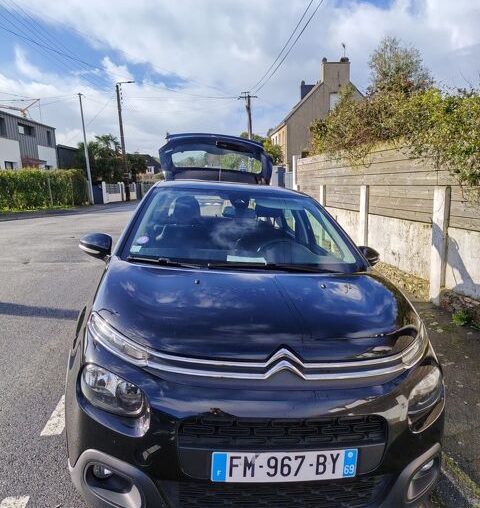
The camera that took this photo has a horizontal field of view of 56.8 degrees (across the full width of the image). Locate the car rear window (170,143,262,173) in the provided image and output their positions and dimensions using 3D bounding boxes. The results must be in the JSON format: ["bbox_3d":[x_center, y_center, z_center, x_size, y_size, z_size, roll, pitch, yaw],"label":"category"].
[{"bbox_3d":[-0.263,-1.053,4.985,1.080,0.340,0.440,2,8,-8],"label":"car rear window"}]

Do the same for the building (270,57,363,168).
[{"bbox_3d":[7.155,-10.739,38.913,8.000,10.000,10.000,-3,12,-3],"label":"building"}]

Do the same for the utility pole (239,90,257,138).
[{"bbox_3d":[0.732,-8.985,35.820,1.400,8.000,0.400,-2,12,0],"label":"utility pole"}]

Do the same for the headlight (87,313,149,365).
[{"bbox_3d":[-0.486,0.323,1.742,0.280,0.120,0.350,2,8,-8],"label":"headlight"}]

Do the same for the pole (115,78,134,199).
[{"bbox_3d":[-8.097,-7.944,31.861,1.200,8.400,0.350,-2,12,0],"label":"pole"}]

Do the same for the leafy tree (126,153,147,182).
[{"bbox_3d":[-8.656,-6.850,37.338,1.800,3.300,1.800,-2,12,0],"label":"leafy tree"}]

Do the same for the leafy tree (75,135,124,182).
[{"bbox_3d":[-10.839,-6.907,34.472,3.700,4.600,3.500,-2,12,0],"label":"leafy tree"}]

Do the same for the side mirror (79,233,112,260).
[{"bbox_3d":[-0.915,-0.060,2.833,0.225,0.165,0.200,2,8,-8],"label":"side mirror"}]

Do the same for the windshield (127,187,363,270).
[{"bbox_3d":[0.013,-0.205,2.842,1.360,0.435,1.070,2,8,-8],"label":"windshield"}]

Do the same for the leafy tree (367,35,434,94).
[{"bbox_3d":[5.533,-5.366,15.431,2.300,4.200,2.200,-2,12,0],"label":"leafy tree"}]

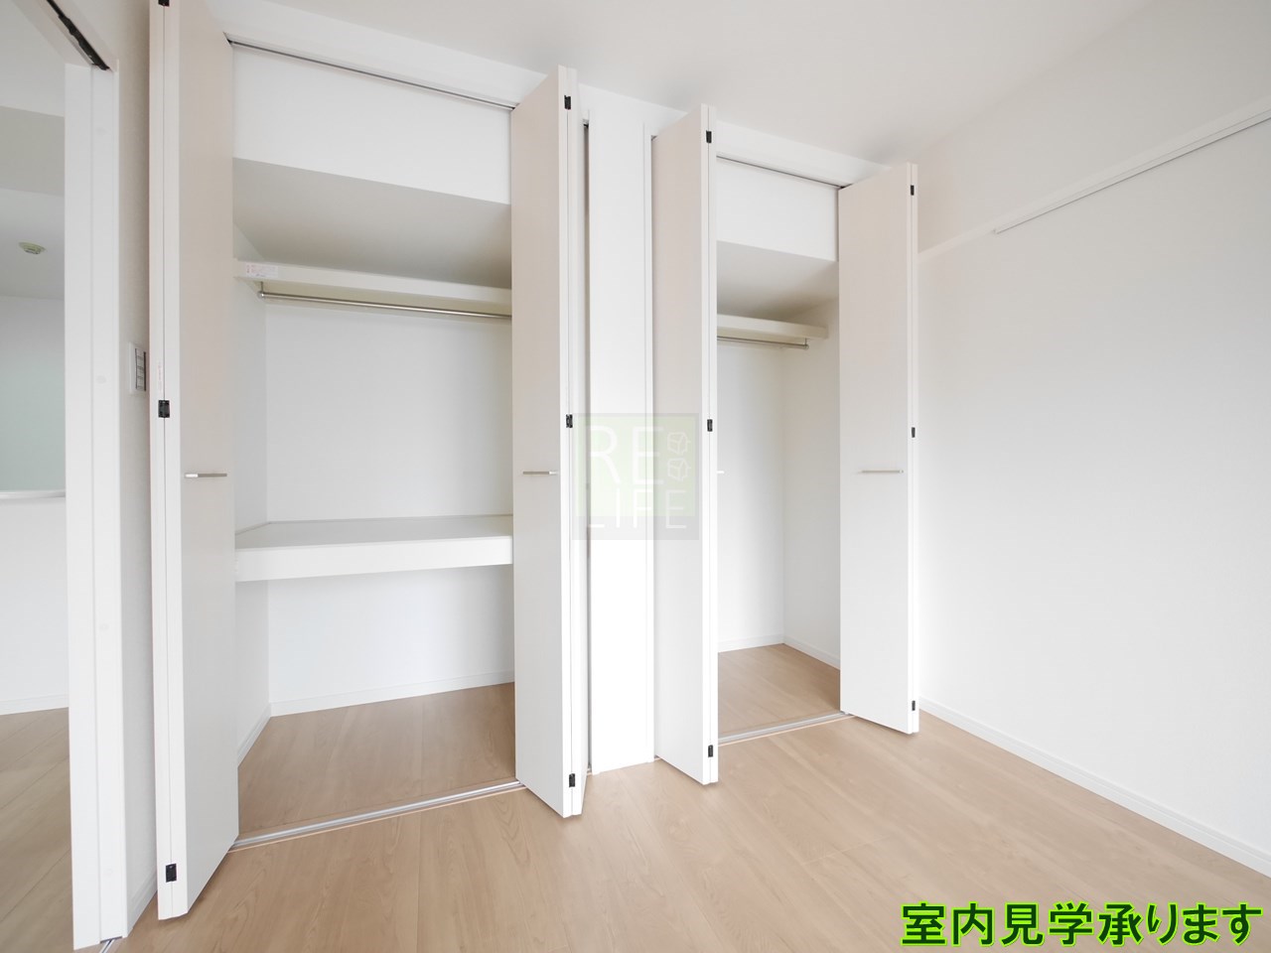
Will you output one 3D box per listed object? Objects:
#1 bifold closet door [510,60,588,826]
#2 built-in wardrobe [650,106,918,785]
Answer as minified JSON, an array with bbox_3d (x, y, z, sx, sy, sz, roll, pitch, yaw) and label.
[{"bbox_3d":[-0.227,-0.097,1.728,0.237,2.263,0.303,-1,0,-41],"label":"bifold closet door"},{"bbox_3d":[0.512,-0.099,2.434,1.271,2.279,1.102,0,0,-21],"label":"built-in wardrobe"}]

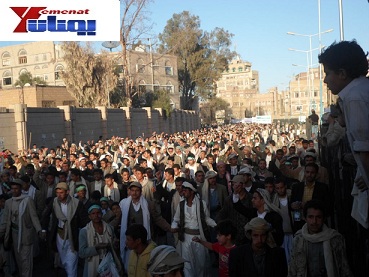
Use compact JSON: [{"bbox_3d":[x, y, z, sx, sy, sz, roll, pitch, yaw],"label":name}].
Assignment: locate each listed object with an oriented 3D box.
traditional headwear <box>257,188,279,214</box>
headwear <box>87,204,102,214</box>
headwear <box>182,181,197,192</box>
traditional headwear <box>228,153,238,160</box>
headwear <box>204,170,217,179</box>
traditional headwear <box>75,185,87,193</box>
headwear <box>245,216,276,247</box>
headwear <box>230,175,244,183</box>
[{"bbox_3d":[1.050,0.788,7.200,0.290,0.280,0.220,4,0,-28],"label":"traditional headwear"},{"bbox_3d":[-1.122,0.888,7.200,0.180,0.105,0.200,-1,-6,-14],"label":"headwear"},{"bbox_3d":[0.071,0.684,8.200,0.210,0.120,0.180,23,-14,-39],"label":"headwear"},{"bbox_3d":[1.157,0.431,13.600,0.205,0.145,0.225,-1,-3,-18],"label":"traditional headwear"},{"bbox_3d":[0.438,0.611,9.700,0.200,0.130,0.220,-2,-2,-23],"label":"headwear"},{"bbox_3d":[-1.604,0.773,8.900,0.170,0.105,0.195,-1,-6,-14],"label":"traditional headwear"},{"bbox_3d":[0.713,0.884,5.400,0.280,0.270,0.260,-1,2,-6],"label":"headwear"},{"bbox_3d":[0.828,0.629,9.000,0.185,0.115,0.240,1,3,37],"label":"headwear"}]

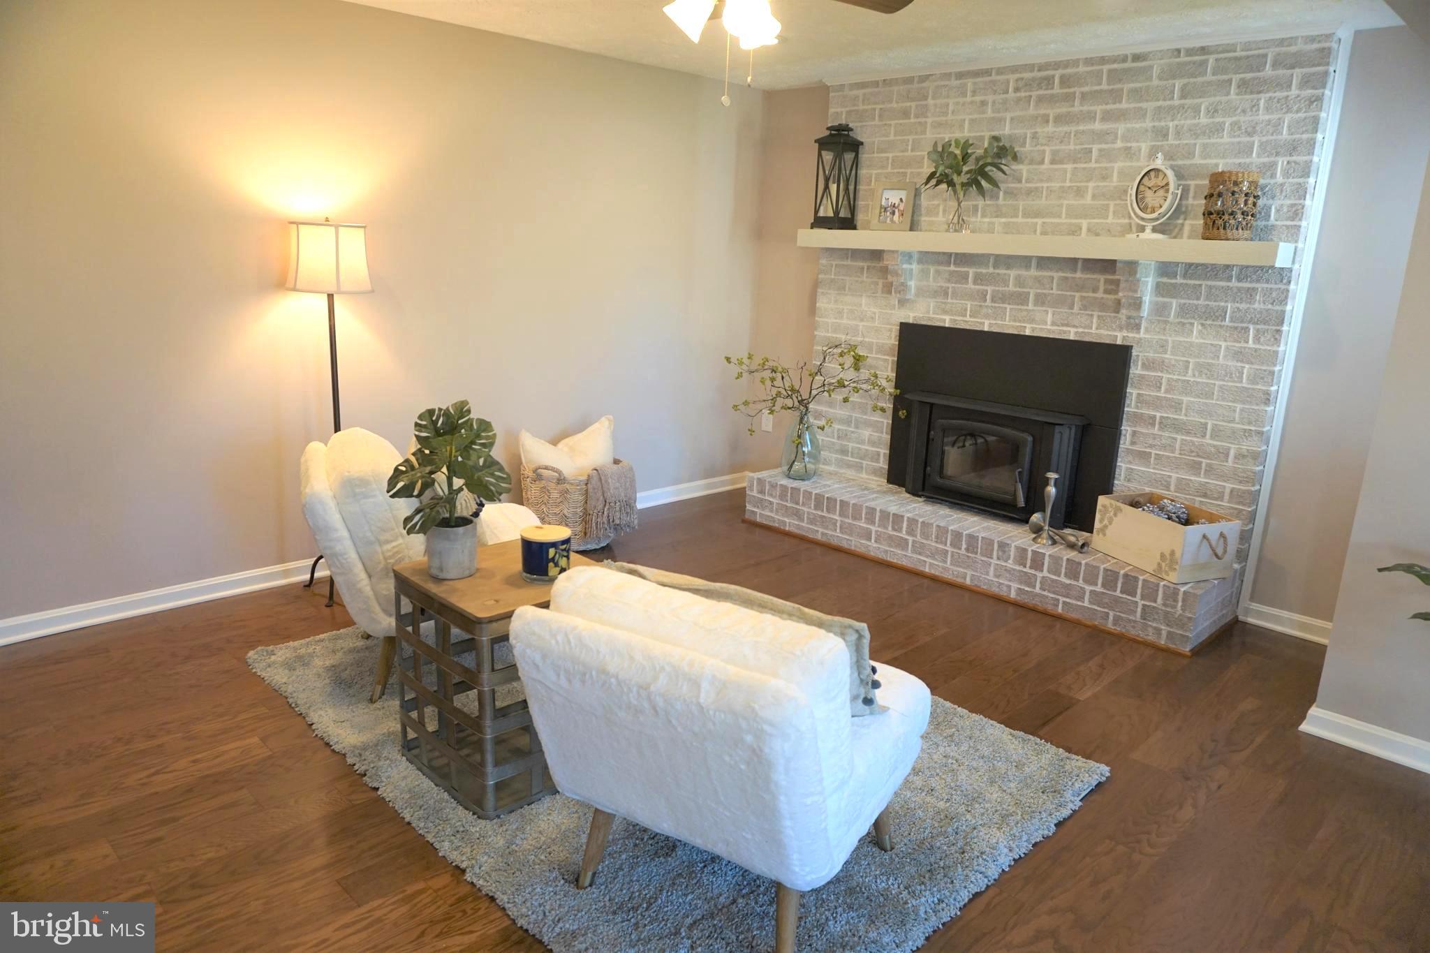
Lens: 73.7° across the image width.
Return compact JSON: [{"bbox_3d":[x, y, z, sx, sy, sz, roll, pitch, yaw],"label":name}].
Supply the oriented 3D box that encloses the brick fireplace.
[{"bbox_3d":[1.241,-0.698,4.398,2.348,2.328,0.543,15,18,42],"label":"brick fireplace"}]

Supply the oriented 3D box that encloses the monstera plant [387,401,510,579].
[{"bbox_3d":[-0.728,0.033,2.589,0.326,0.471,0.316,15,18,42],"label":"monstera plant"}]

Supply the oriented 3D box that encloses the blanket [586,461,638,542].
[{"bbox_3d":[-0.529,0.116,4.724,0.187,0.340,0.355,15,18,42],"label":"blanket"}]

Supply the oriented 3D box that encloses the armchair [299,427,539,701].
[{"bbox_3d":[-0.972,0.272,3.245,0.769,0.779,0.651,-3,14,-20],"label":"armchair"}]

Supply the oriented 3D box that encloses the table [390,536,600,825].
[{"bbox_3d":[-0.581,0.530,2.717,0.478,0.545,0.488,15,18,42],"label":"table"}]

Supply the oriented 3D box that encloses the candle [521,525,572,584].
[{"bbox_3d":[-0.463,0.213,2.612,0.137,0.131,0.137,2,13,-1],"label":"candle"}]

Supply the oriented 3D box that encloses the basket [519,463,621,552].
[{"bbox_3d":[-0.709,0.121,4.777,0.434,0.400,0.503,15,18,42],"label":"basket"}]

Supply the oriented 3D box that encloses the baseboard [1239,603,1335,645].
[{"bbox_3d":[2.370,0.604,3.950,0.355,0.099,0.022,15,18,42],"label":"baseboard"}]

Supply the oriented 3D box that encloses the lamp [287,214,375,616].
[{"bbox_3d":[-1.526,-0.262,3.849,0.350,1.509,0.350,15,18,42],"label":"lamp"}]

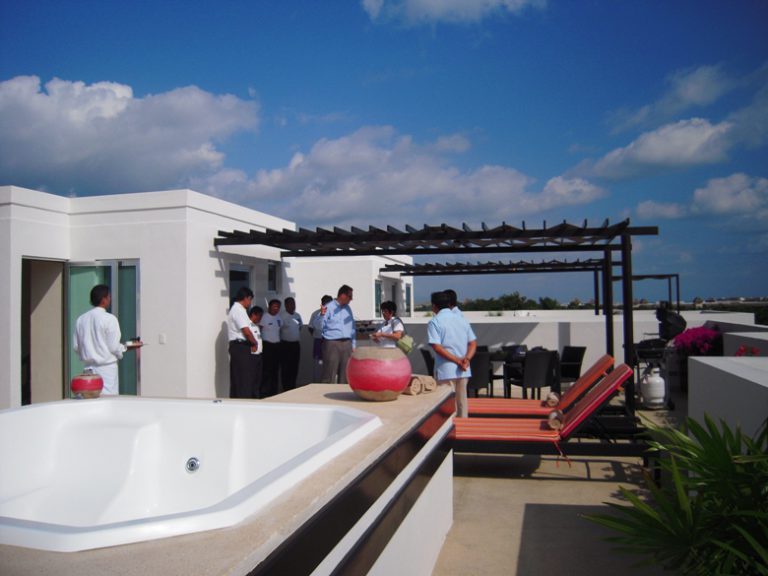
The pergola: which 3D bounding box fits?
[{"bbox_3d":[0.818,0.480,9.398,5.880,2.570,2.700,-1,-2,15],"label":"pergola"}]

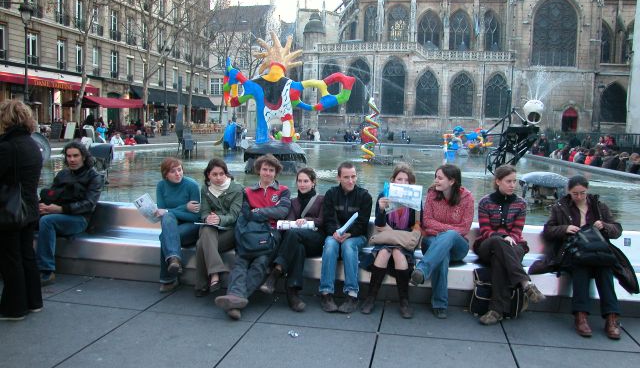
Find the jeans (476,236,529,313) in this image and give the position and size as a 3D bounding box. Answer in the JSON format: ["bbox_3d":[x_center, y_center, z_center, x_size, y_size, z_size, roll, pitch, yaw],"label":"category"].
[{"bbox_3d":[1.544,0.725,4.380,0.440,0.620,0.600,2,6,16],"label":"jeans"}]

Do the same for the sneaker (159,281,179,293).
[{"bbox_3d":[-1.428,0.946,4.880,0.100,0.100,0.260,2,6,19],"label":"sneaker"}]

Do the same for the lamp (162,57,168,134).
[{"bbox_3d":[-9.222,-5.659,31.000,0.550,5.500,0.550,2,6,11],"label":"lamp"}]

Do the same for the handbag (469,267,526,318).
[{"bbox_3d":[1.471,0.889,4.290,0.420,0.380,0.170,2,6,12],"label":"handbag"}]

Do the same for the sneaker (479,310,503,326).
[{"bbox_3d":[1.396,1.061,4.163,0.270,0.115,0.105,-3,7,-31],"label":"sneaker"}]

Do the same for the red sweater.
[{"bbox_3d":[1.084,0.249,4.371,0.460,0.450,0.380,2,6,14],"label":"red sweater"}]

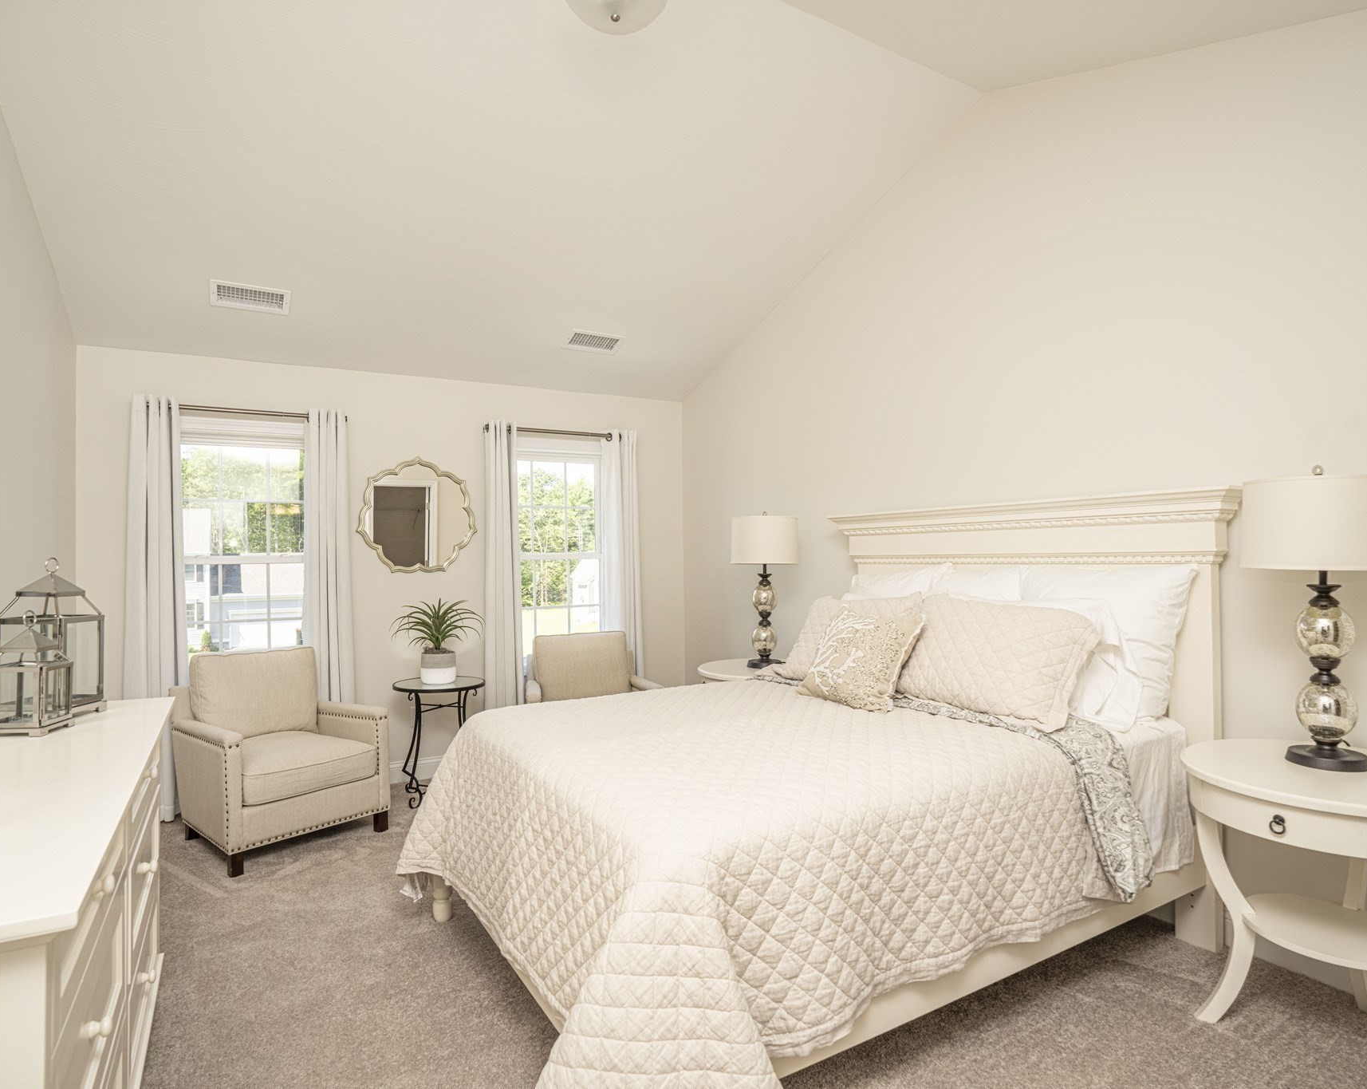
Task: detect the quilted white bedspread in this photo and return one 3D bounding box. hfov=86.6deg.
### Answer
[{"bbox_3d":[0.153,0.933,2.439,1.790,0.590,1.800,1,-1,-31],"label":"quilted white bedspread"}]

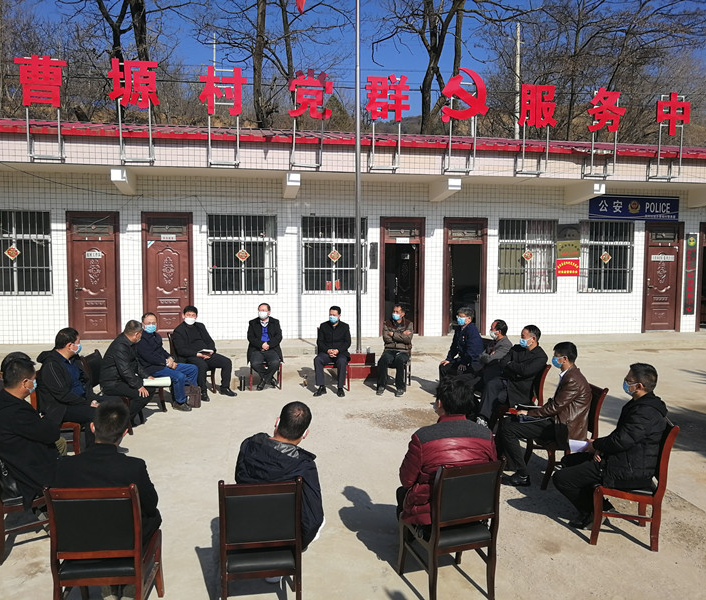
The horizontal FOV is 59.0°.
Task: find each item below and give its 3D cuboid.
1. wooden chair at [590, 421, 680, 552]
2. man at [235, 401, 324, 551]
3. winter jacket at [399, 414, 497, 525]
[{"bbox_3d":[2.092,1.351,4.776,0.575,0.922,0.494,1,4,11],"label":"wooden chair"},{"bbox_3d":[-0.447,1.203,3.864,0.560,1.270,0.760,0,4,-7],"label":"man"},{"bbox_3d":[0.597,1.098,4.140,0.580,0.660,0.430,-1,4,-18],"label":"winter jacket"}]

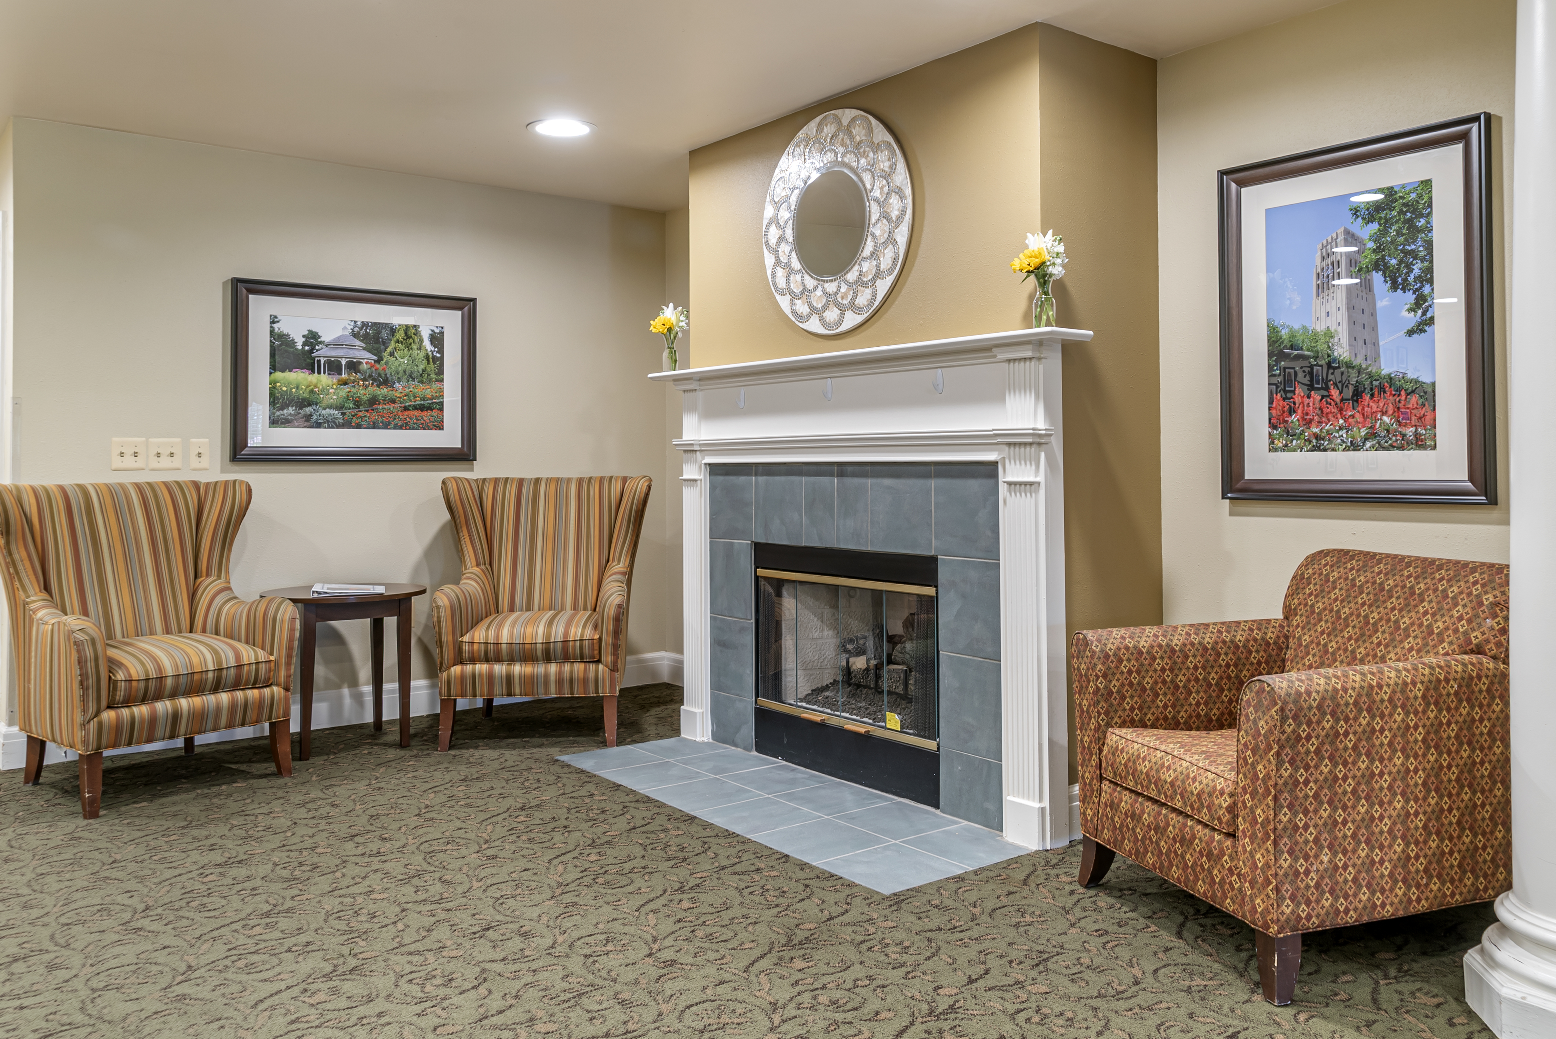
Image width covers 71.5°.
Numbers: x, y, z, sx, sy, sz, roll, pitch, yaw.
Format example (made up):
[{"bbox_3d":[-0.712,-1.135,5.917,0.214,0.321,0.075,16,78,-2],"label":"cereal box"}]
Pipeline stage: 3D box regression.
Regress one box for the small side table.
[{"bbox_3d":[-1.796,0.620,4.516,0.640,0.640,0.640,-2,3,-30],"label":"small side table"}]

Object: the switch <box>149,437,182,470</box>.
[{"bbox_3d":[-2.491,-0.265,4.398,0.116,0.122,0.015,-3,4,-34],"label":"switch"}]

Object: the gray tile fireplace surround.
[{"bbox_3d":[0.223,0.374,3.947,0.060,1.154,1.508,-3,4,-40],"label":"gray tile fireplace surround"}]

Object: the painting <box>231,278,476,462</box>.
[{"bbox_3d":[-1.850,-0.639,4.803,1.031,0.755,0.040,-3,4,-34],"label":"painting"}]

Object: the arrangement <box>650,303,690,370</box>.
[{"bbox_3d":[-0.461,-0.773,4.600,0.150,0.293,0.130,2,4,40],"label":"arrangement"}]

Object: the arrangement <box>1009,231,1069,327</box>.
[{"bbox_3d":[0.767,-0.703,3.165,0.150,0.293,0.130,2,4,40],"label":"arrangement"}]

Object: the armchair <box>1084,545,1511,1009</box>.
[{"bbox_3d":[1.309,0.558,2.709,0.820,0.900,0.790,-1,3,-18],"label":"armchair"}]

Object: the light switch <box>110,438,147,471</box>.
[{"bbox_3d":[-2.596,-0.261,4.326,0.116,0.122,0.015,-3,4,-34],"label":"light switch"}]

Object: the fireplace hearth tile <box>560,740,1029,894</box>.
[{"bbox_3d":[-0.044,0.969,3.784,0.630,0.020,1.810,-3,4,-39],"label":"fireplace hearth tile"}]

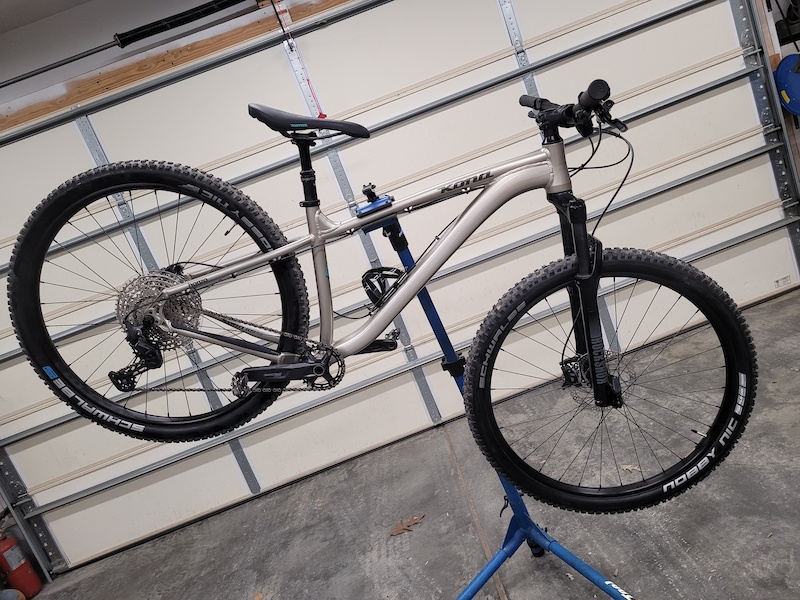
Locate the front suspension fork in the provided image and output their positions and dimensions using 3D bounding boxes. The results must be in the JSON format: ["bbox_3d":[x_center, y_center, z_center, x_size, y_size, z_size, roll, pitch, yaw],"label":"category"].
[{"bbox_3d":[0.457,-0.001,1.501,0.112,0.545,0.180,-11,15,6],"label":"front suspension fork"}]

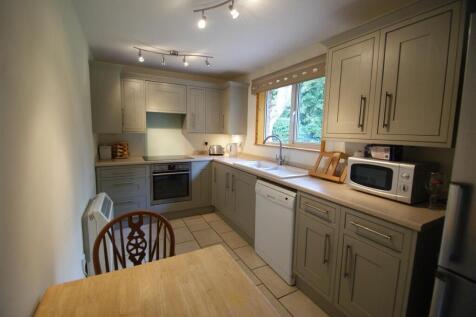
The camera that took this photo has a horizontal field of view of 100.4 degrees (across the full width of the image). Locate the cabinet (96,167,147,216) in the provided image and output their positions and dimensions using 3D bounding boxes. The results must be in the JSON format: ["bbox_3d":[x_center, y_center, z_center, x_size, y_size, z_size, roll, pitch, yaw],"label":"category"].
[{"bbox_3d":[-1.610,0.453,2.829,0.570,0.760,0.580,-4,9,-30],"label":"cabinet"}]

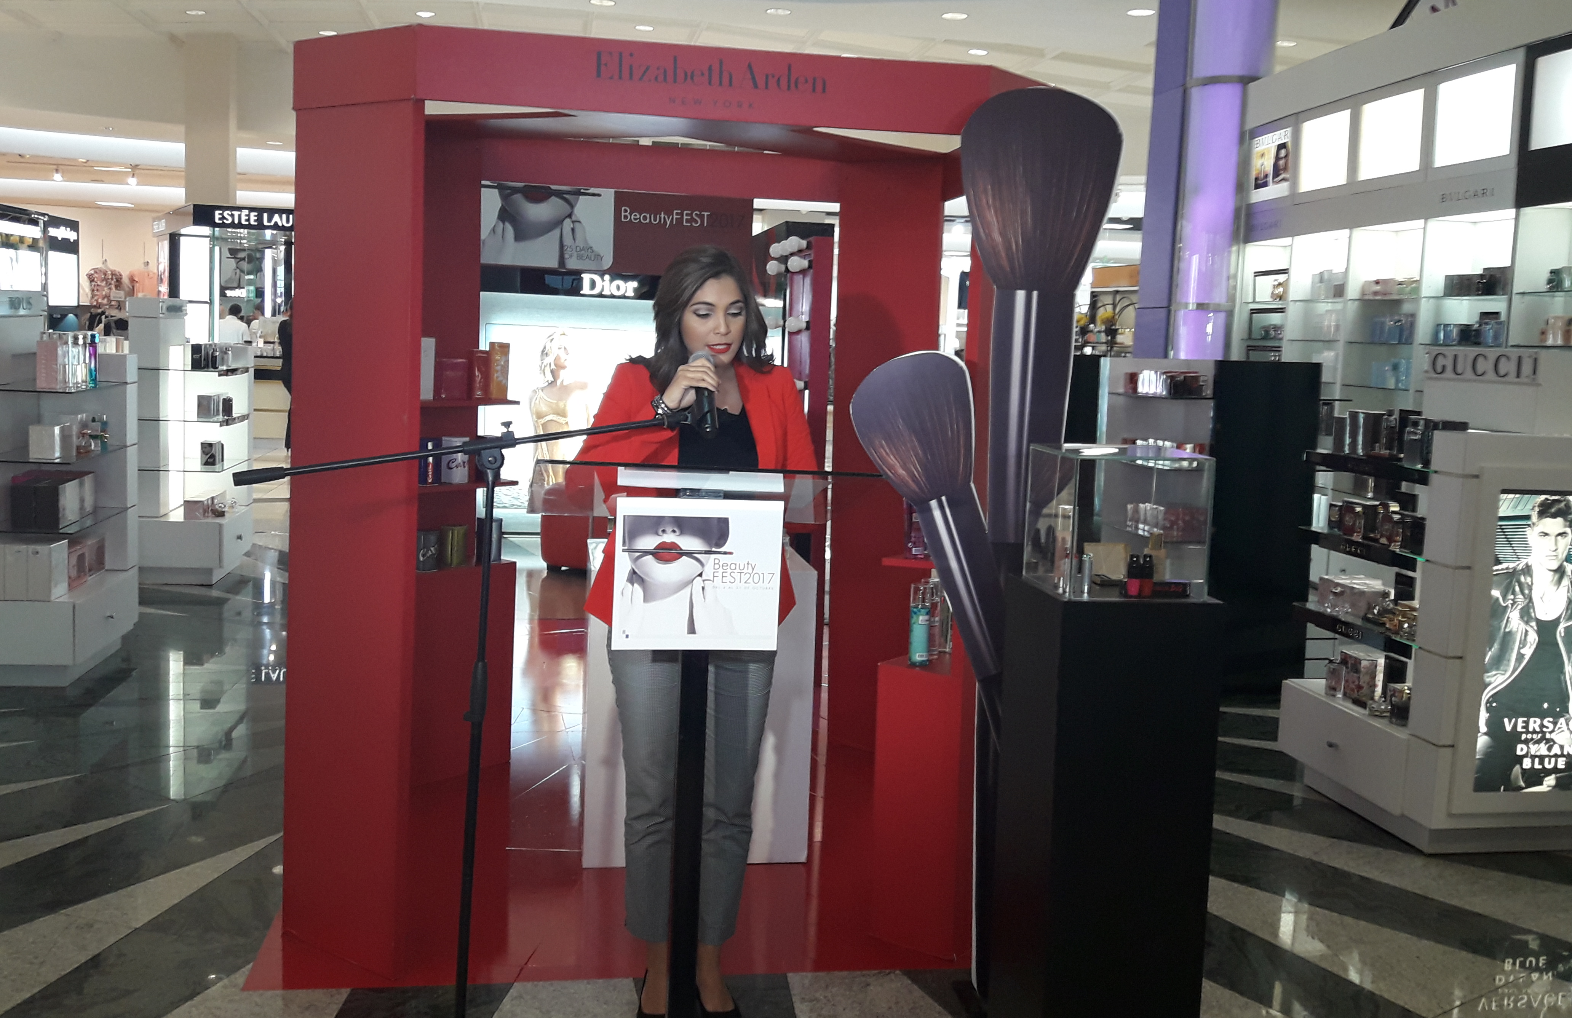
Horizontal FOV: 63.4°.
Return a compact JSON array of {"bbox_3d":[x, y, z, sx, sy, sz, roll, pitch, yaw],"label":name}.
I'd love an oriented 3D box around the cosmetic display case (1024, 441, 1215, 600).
[{"bbox_3d":[0.624,0.026,2.361,0.272,0.257,0.225,1,8,-8],"label":"cosmetic display case"}]

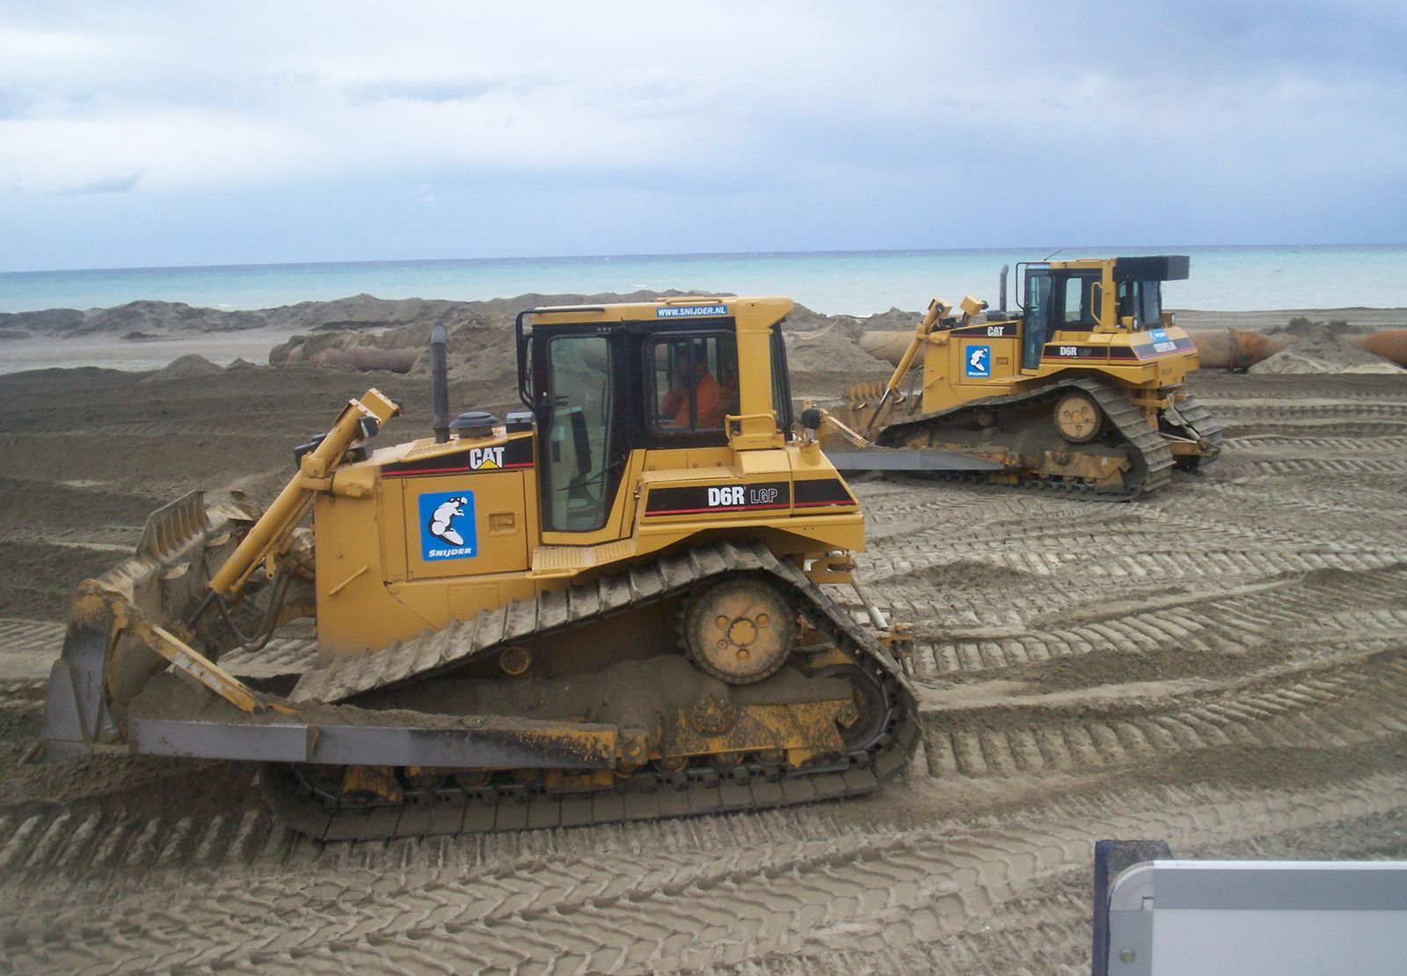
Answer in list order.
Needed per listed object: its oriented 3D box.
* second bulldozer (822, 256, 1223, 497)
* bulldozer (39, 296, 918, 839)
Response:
[{"bbox_3d":[4.726,-1.689,21.215,5.500,3.220,4.060,4,10,36],"label":"second bulldozer"},{"bbox_3d":[-1.224,0.326,10.340,5.520,3.220,4.060,-3,7,-7],"label":"bulldozer"}]

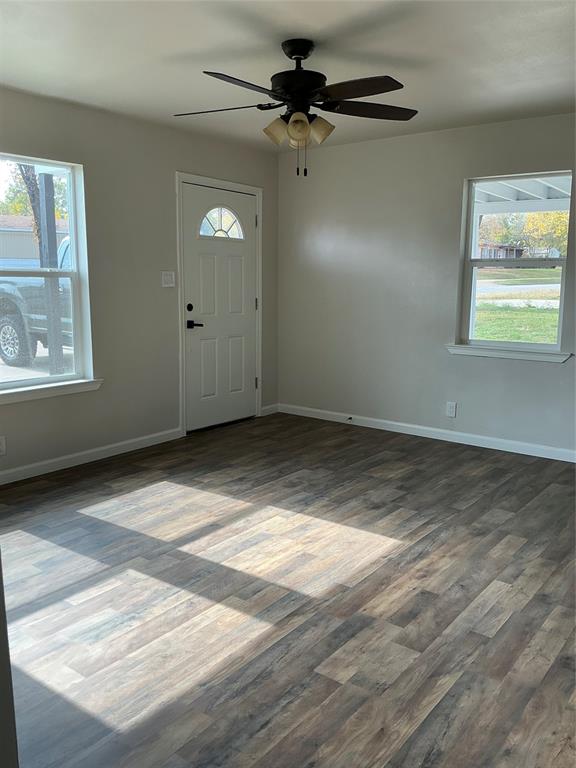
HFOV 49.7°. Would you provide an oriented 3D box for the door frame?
[{"bbox_3d":[-0.596,-0.672,5.470,0.120,2.144,1.061,8,12,37],"label":"door frame"}]

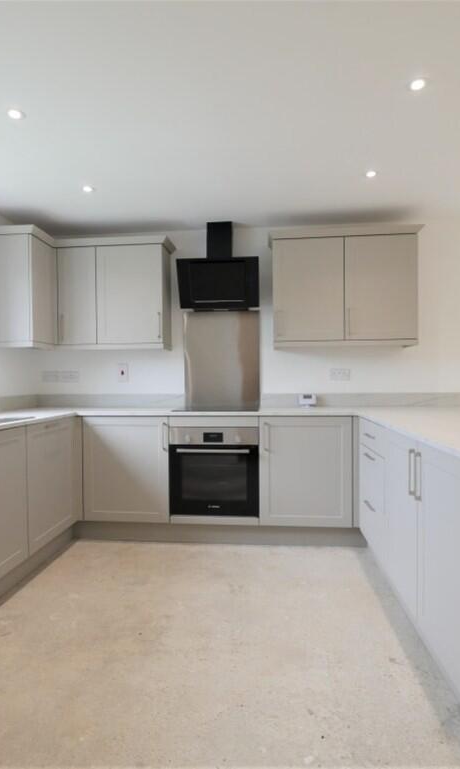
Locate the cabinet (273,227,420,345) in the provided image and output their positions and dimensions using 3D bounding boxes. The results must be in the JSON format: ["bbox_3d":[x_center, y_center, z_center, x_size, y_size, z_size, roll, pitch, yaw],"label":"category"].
[{"bbox_3d":[0.823,-0.679,3.055,1.062,0.828,0.370,0,1,5],"label":"cabinet"}]

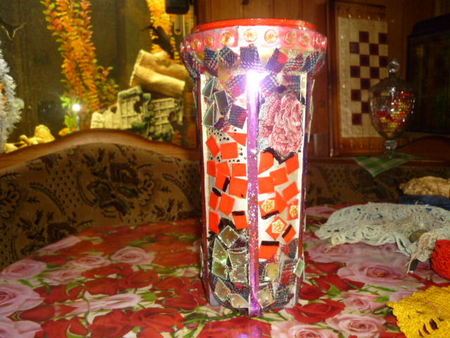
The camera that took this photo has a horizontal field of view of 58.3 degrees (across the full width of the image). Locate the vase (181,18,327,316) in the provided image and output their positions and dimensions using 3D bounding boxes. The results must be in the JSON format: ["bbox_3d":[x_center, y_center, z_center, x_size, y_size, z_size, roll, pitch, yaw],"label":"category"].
[{"bbox_3d":[0.035,-0.001,0.460,0.156,0.299,0.156,0,9,0],"label":"vase"}]

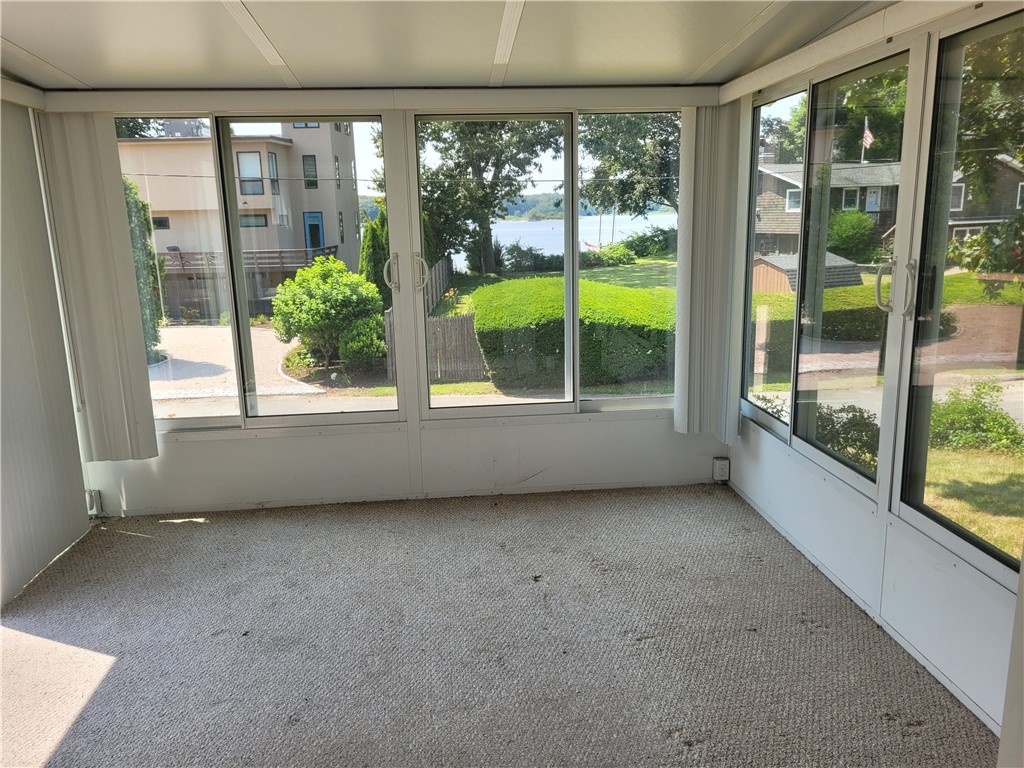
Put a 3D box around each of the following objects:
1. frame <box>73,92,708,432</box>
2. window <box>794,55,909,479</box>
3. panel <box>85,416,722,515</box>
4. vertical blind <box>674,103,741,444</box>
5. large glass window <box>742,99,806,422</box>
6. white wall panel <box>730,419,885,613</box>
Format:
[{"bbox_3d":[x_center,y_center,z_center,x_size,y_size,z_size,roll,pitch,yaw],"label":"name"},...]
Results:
[{"bbox_3d":[-0.547,-0.571,3.836,3.299,1.567,0.080,-2,12,-5],"label":"frame"},{"bbox_3d":[1.266,-0.419,2.909,0.038,1.464,0.681,-2,12,-5],"label":"window"},{"bbox_3d":[-0.508,0.407,4.060,3.349,0.413,0.049,-2,12,-5],"label":"panel"},{"bbox_3d":[0.967,-0.534,3.817,0.290,1.653,0.174,-2,12,-5],"label":"vertical blind"},{"bbox_3d":[1.220,-0.565,3.588,0.038,1.464,0.624,-2,12,-5],"label":"large glass window"},{"bbox_3d":[1.252,0.490,3.434,0.043,0.409,1.486,-2,12,-5],"label":"white wall panel"}]

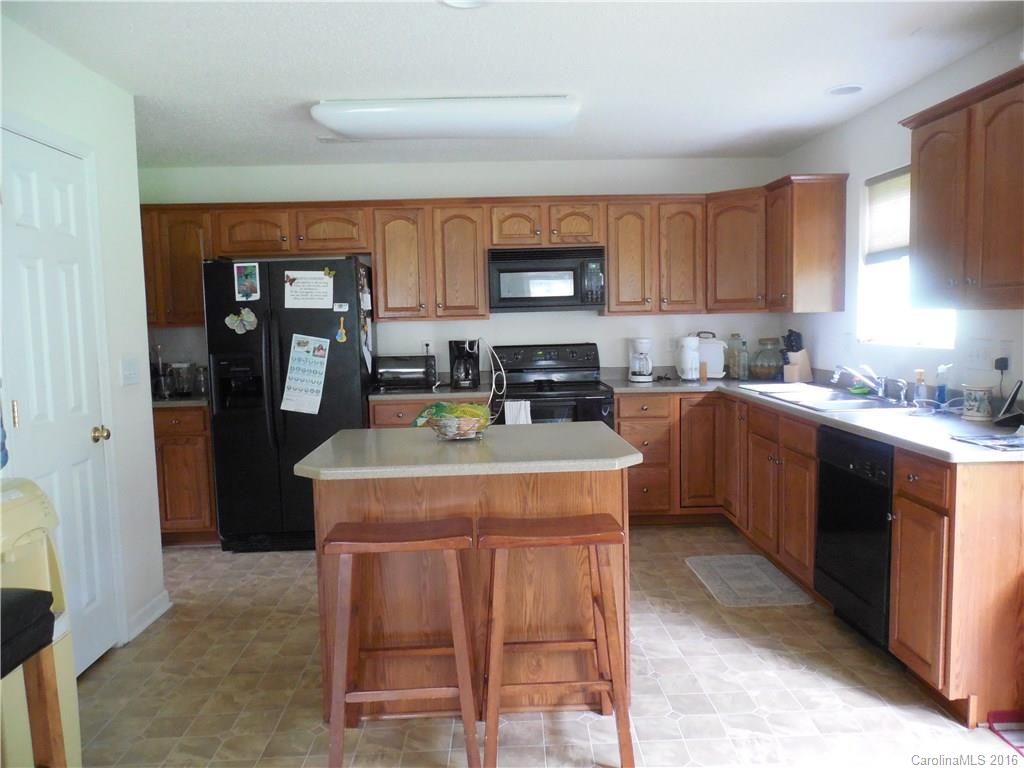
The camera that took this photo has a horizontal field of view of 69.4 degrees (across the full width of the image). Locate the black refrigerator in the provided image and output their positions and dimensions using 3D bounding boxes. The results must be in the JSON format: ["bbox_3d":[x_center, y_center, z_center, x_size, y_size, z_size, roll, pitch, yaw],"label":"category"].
[{"bbox_3d":[-1.340,0.108,4.717,0.880,1.755,0.740,-2,5,-2],"label":"black refrigerator"}]

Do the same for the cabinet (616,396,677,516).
[{"bbox_3d":[0.832,0.436,4.937,0.377,0.815,0.615,-2,5,-2],"label":"cabinet"}]

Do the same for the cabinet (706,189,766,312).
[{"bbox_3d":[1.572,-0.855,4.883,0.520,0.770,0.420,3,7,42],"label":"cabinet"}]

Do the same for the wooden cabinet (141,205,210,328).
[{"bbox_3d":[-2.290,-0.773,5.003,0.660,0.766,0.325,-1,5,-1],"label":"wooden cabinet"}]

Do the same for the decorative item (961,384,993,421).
[{"bbox_3d":[1.914,0.080,3.069,0.125,0.134,0.125,-2,5,-2],"label":"decorative item"}]

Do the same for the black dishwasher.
[{"bbox_3d":[1.692,0.624,3.082,0.598,0.830,0.606,-2,5,-2],"label":"black dishwasher"}]

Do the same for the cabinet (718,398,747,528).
[{"bbox_3d":[1.649,0.460,4.504,0.628,0.770,0.490,-1,5,-1],"label":"cabinet"}]

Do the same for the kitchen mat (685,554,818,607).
[{"bbox_3d":[1.209,1.016,3.843,0.421,0.013,0.727,-2,5,-2],"label":"kitchen mat"}]

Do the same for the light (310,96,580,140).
[{"bbox_3d":[-0.330,-1.381,3.854,1.310,0.110,0.420,-1,5,-1],"label":"light"}]

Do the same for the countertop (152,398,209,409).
[{"bbox_3d":[-2.066,0.097,4.772,0.425,0.042,0.635,-2,5,-2],"label":"countertop"}]

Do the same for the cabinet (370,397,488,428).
[{"bbox_3d":[-0.505,0.489,4.883,0.740,0.845,0.615,-2,5,-2],"label":"cabinet"}]

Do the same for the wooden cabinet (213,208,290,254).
[{"bbox_3d":[-1.713,-1.003,4.997,0.505,0.290,0.325,-1,5,-1],"label":"wooden cabinet"}]

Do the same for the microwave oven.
[{"bbox_3d":[0.229,-0.697,5.033,0.761,0.424,0.390,-1,5,-1],"label":"microwave oven"}]

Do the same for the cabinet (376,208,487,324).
[{"bbox_3d":[-0.544,-0.815,5.039,0.774,0.764,0.325,-1,5,-1],"label":"cabinet"}]

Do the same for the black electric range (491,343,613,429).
[{"bbox_3d":[0.253,0.352,4.907,0.762,1.185,0.660,-2,5,-2],"label":"black electric range"}]

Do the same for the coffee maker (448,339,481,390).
[{"bbox_3d":[-0.316,-0.129,4.930,0.189,0.334,0.240,-2,5,-2],"label":"coffee maker"}]

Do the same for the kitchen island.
[{"bbox_3d":[-0.153,0.677,2.971,1.210,0.898,0.865,-2,5,-2],"label":"kitchen island"}]

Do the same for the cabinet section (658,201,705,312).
[{"bbox_3d":[1.112,-0.838,4.991,0.330,0.730,0.320,-1,5,-2],"label":"cabinet section"}]

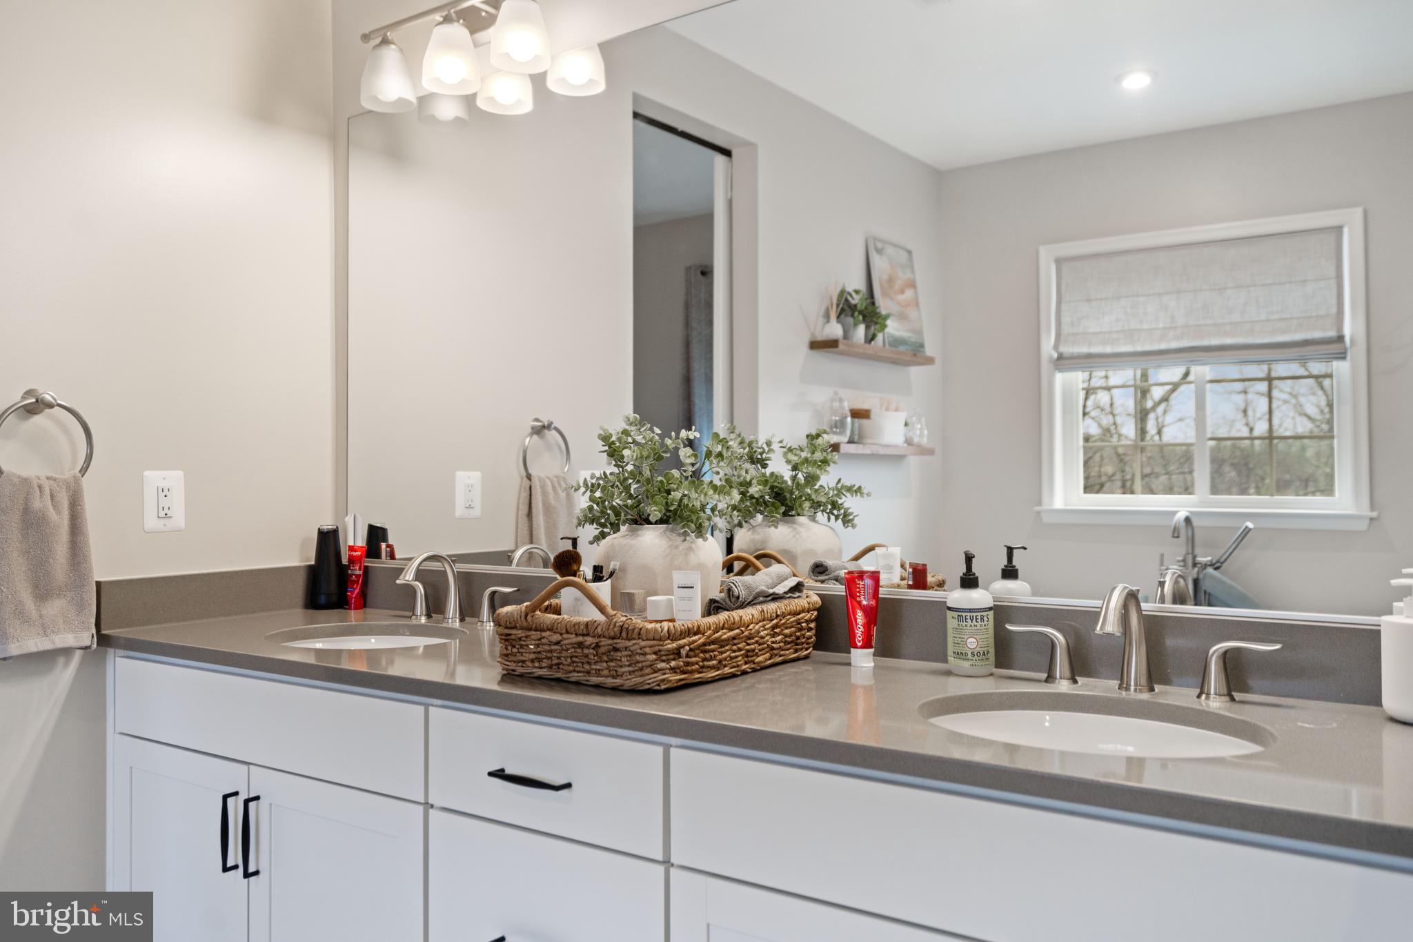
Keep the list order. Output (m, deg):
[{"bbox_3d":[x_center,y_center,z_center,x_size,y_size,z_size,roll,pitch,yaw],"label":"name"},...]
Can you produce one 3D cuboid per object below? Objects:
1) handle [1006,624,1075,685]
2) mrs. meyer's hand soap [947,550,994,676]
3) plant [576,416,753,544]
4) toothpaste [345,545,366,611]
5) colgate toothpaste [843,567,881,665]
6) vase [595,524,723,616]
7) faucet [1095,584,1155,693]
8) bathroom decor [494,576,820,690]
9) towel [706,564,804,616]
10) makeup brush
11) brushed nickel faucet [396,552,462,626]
[{"bbox_3d":[0.494,0.269,1.620,0.105,0.081,0.047,0,0,30],"label":"handle"},{"bbox_3d":[0.395,0.209,1.643,0.068,0.187,0.070,0,-1,7],"label":"mrs. meyer's hand soap"},{"bbox_3d":[-0.077,0.019,1.853,0.300,0.225,0.290,0,0,34],"label":"plant"},{"bbox_3d":[-0.810,0.245,2.552,0.056,0.152,0.036,0,0,26],"label":"toothpaste"},{"bbox_3d":[0.251,0.235,1.764,0.057,0.153,0.037,0,0,1],"label":"colgate toothpaste"},{"bbox_3d":[-0.080,0.198,1.858,0.214,0.208,0.214,0,0,0],"label":"vase"},{"bbox_3d":[0.569,0.234,1.499,0.048,0.149,0.173,-1,0,37],"label":"faucet"},{"bbox_3d":[-0.067,0.228,1.727,0.345,0.155,0.430,-1,-1,35],"label":"bathroom decor"},{"bbox_3d":[0.080,0.195,1.750,0.088,0.083,0.190,-1,-1,35],"label":"towel"},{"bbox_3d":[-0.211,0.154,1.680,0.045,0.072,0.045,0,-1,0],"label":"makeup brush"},{"bbox_3d":[-0.561,0.238,2.248,0.050,0.148,0.165,-1,-1,35],"label":"brushed nickel faucet"}]

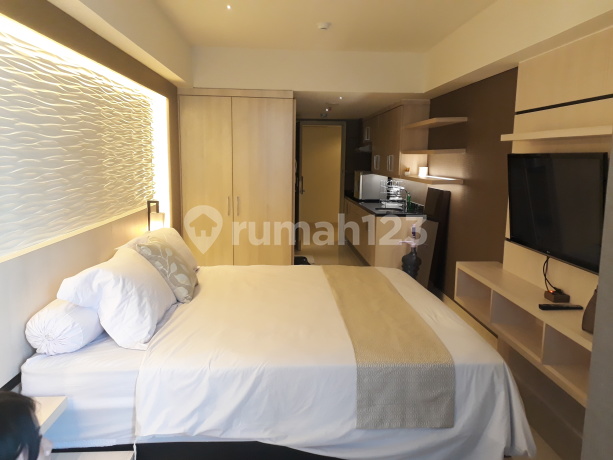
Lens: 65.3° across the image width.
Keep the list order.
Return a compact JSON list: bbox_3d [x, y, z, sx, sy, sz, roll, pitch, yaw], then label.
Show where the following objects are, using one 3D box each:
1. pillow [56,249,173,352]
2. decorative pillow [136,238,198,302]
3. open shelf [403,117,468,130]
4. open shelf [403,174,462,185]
[{"bbox_3d":[-0.930,0.308,2.491,0.470,0.210,0.640,42,5,-8],"label":"pillow"},{"bbox_3d":[-0.880,0.210,3.062,0.140,0.430,0.440,-41,7,6],"label":"decorative pillow"},{"bbox_3d":[1.341,-1.129,5.119,0.315,0.038,1.230,0,9,-3],"label":"open shelf"},{"bbox_3d":[1.332,-0.548,5.207,0.315,0.038,1.230,0,9,-3],"label":"open shelf"}]

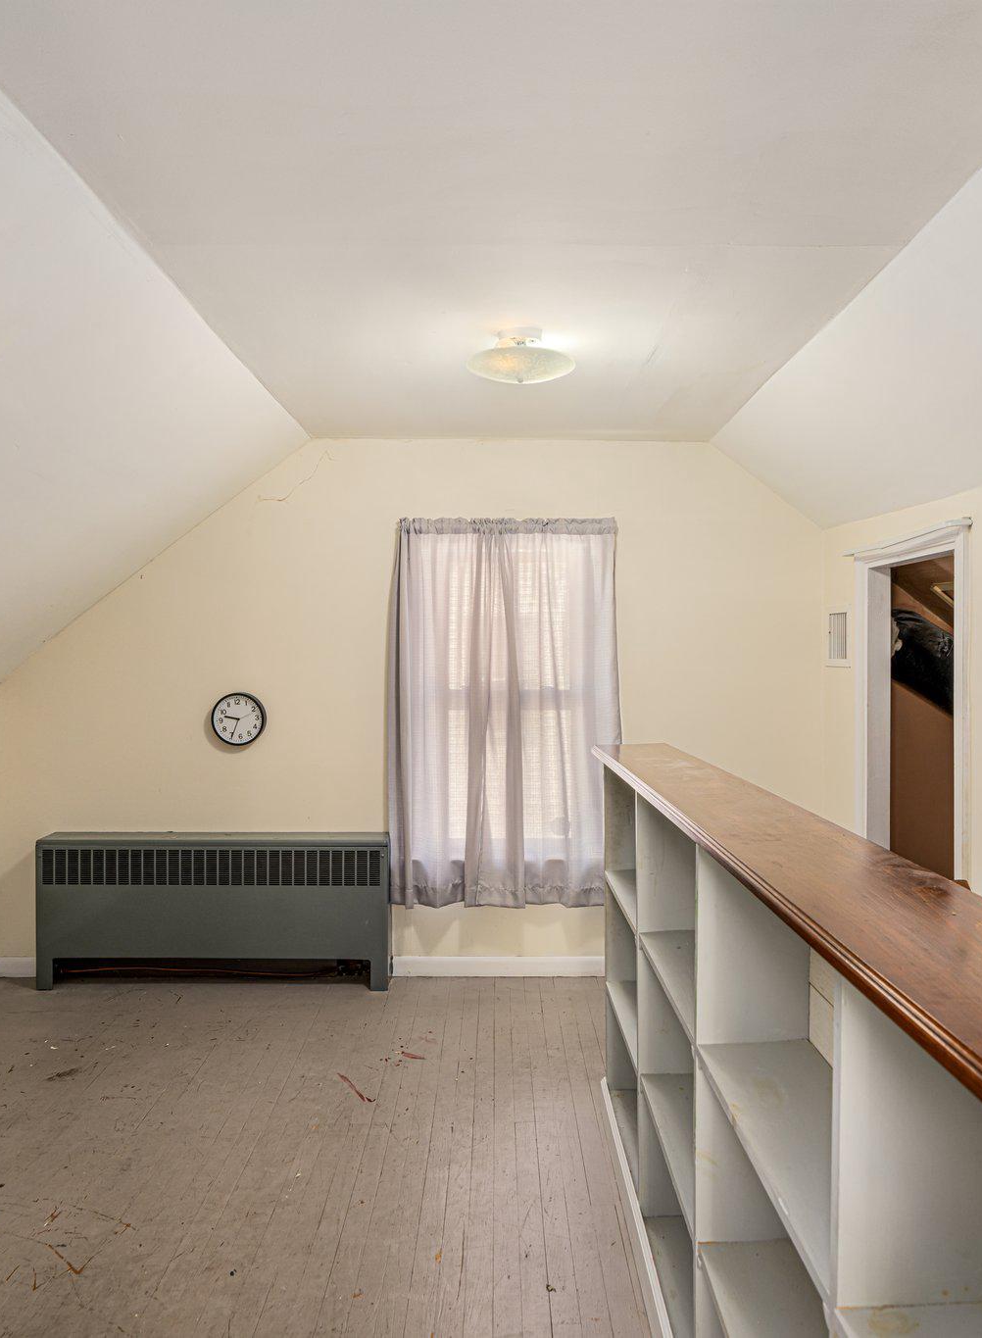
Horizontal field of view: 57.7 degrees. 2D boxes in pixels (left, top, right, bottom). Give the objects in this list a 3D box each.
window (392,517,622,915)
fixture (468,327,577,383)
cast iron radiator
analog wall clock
[{"bbox_3d":[0.056,0.184,3.740,0.975,1.610,0.120,0,1,0],"label":"window"},{"bbox_3d":[0.085,-0.885,2.550,0.312,0.133,0.312,0,1,0],"label":"fixture"},{"bbox_3d":[-1.140,1.012,3.730,1.440,0.613,0.155,0,1,0],"label":"cast iron radiator"},{"bbox_3d":[-1.061,0.212,3.765,0.222,0.222,0.042,0,1,0],"label":"analog wall clock"}]

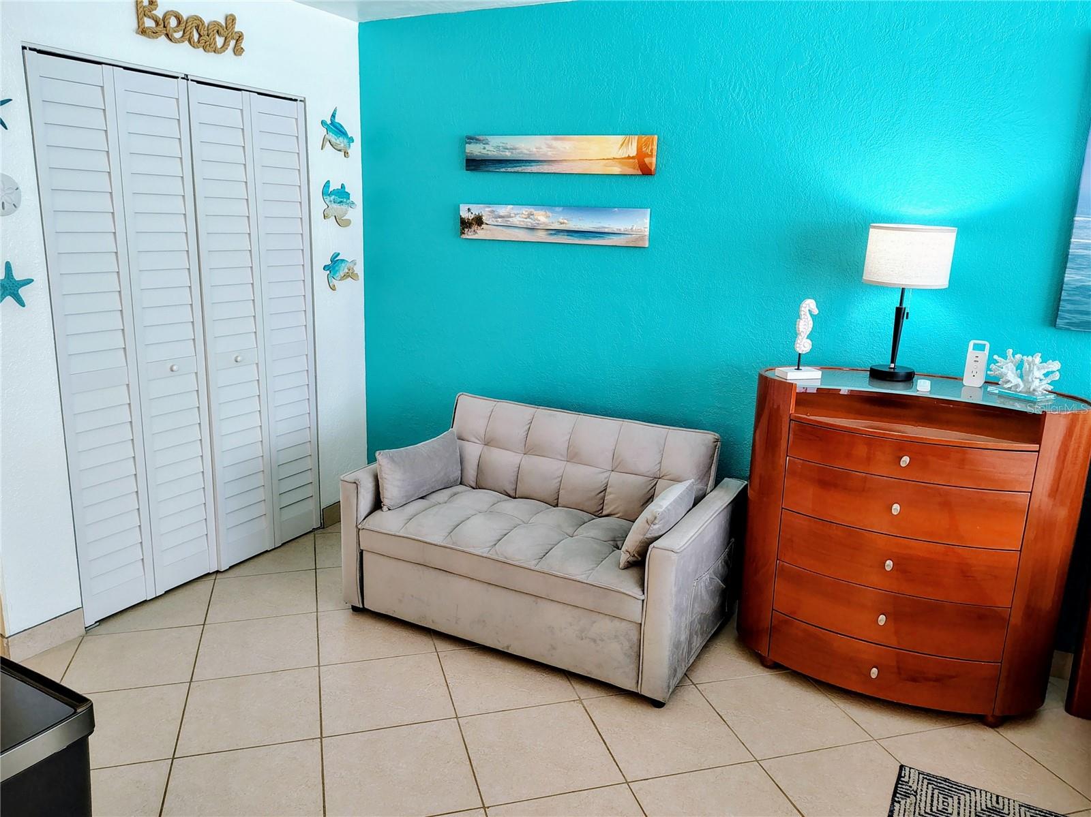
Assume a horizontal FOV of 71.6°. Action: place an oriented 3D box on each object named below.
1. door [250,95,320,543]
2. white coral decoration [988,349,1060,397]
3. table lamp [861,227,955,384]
[{"bbox_3d":[-1.202,-0.358,3.507,0.033,2.030,0.301,8,14,26],"label":"door"},{"bbox_3d":[1.577,-0.118,2.487,0.125,0.147,0.190,-5,14,-27],"label":"white coral decoration"},{"bbox_3d":[1.235,-0.365,2.628,0.278,0.525,0.278,8,14,26],"label":"table lamp"}]

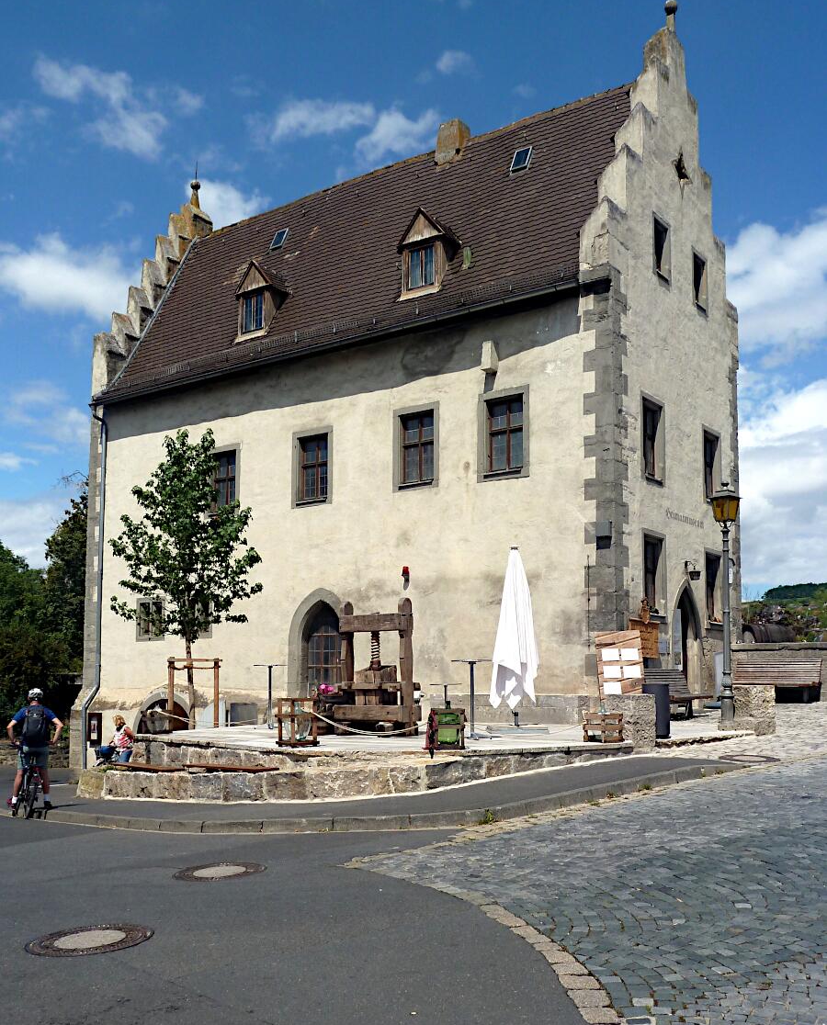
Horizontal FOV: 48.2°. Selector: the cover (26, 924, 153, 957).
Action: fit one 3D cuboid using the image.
[{"bbox_3d":[-2.062,2.723,5.880,0.770,0.040,0.770,-2,-10,0],"label":"cover"}]

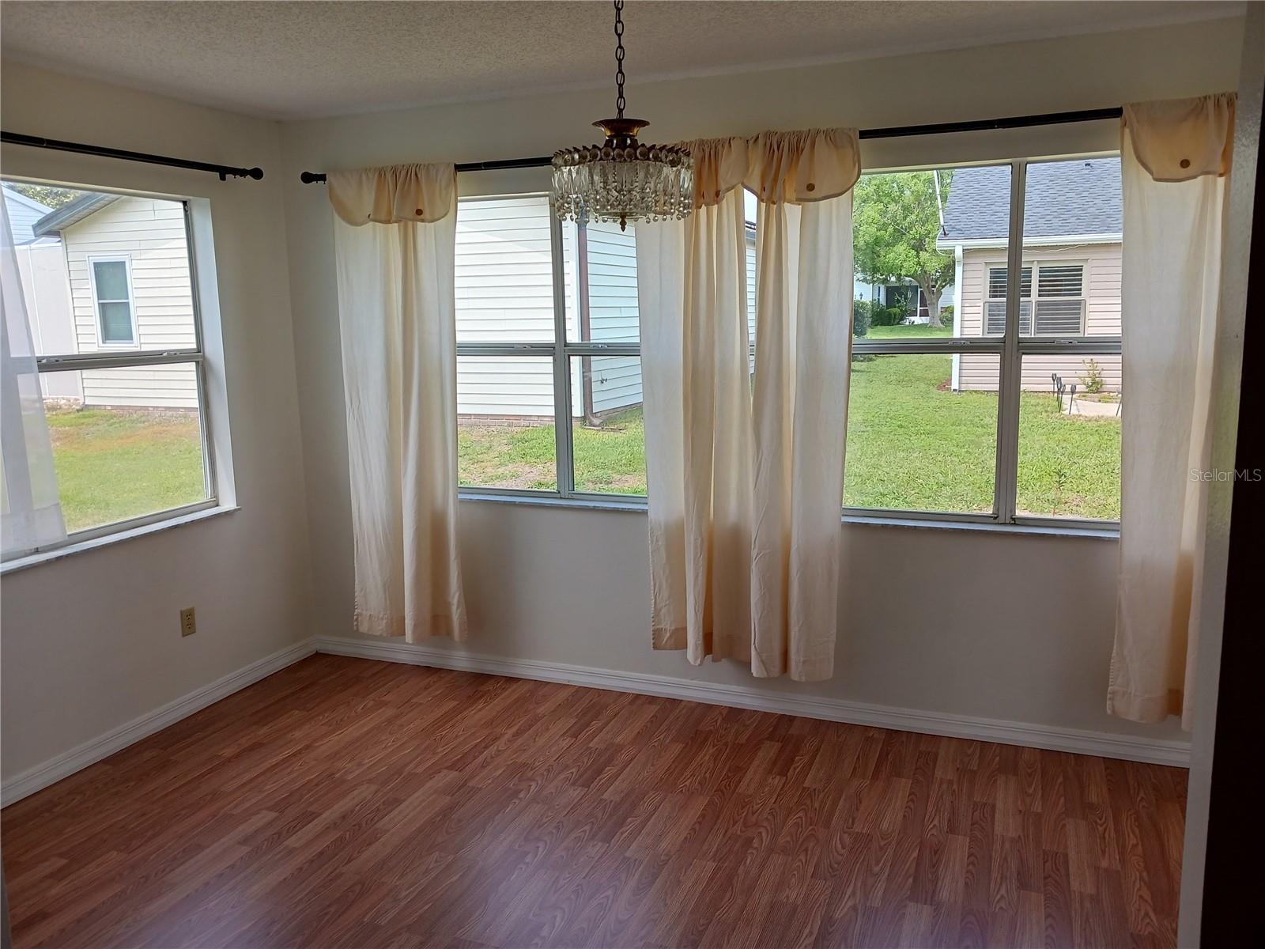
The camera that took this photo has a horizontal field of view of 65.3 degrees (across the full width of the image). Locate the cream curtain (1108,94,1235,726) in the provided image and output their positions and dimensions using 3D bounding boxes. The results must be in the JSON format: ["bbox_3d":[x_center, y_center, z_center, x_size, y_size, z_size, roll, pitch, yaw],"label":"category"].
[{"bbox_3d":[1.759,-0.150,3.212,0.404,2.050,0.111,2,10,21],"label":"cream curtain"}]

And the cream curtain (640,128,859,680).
[{"bbox_3d":[0.410,-0.208,3.738,0.838,2.050,0.121,2,10,21],"label":"cream curtain"}]

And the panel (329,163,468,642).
[{"bbox_3d":[-1.021,-0.266,4.304,0.626,2.050,0.116,2,10,21],"label":"panel"}]

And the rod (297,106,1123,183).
[{"bbox_3d":[0.223,-1.193,3.651,3.565,0.051,0.081,2,10,21],"label":"rod"}]

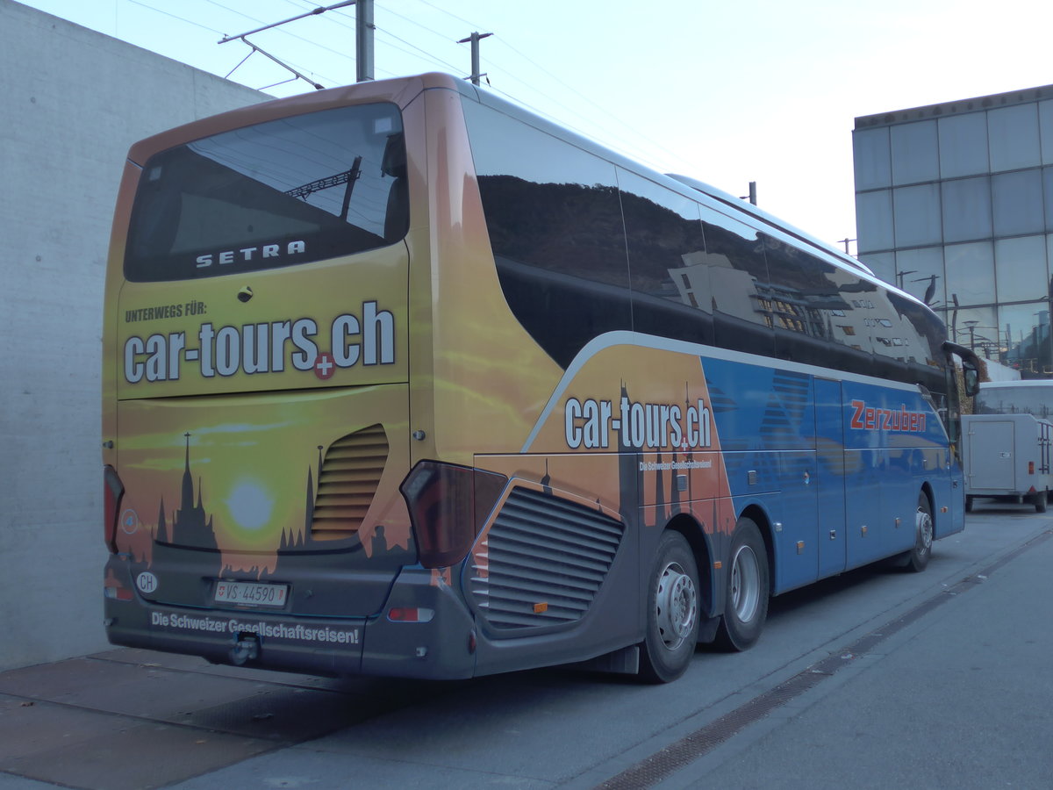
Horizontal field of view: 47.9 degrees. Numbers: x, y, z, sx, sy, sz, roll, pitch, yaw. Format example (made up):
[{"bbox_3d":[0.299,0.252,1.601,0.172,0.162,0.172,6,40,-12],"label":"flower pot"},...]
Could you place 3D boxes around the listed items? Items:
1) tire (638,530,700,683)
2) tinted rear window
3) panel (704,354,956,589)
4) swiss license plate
[{"bbox_3d":[0.892,1.416,8.088,0.300,1.030,1.030,-3,-4,30],"label":"tire"},{"bbox_3d":[-1.478,-1.084,6.412,2.060,0.850,0.140,-3,-9,30],"label":"tinted rear window"},{"bbox_3d":[3.705,0.823,12.639,0.100,1.880,9.650,-3,-4,30],"label":"panel"},{"bbox_3d":[-1.458,1.057,6.284,0.505,0.115,0.020,-3,-4,30],"label":"swiss license plate"}]

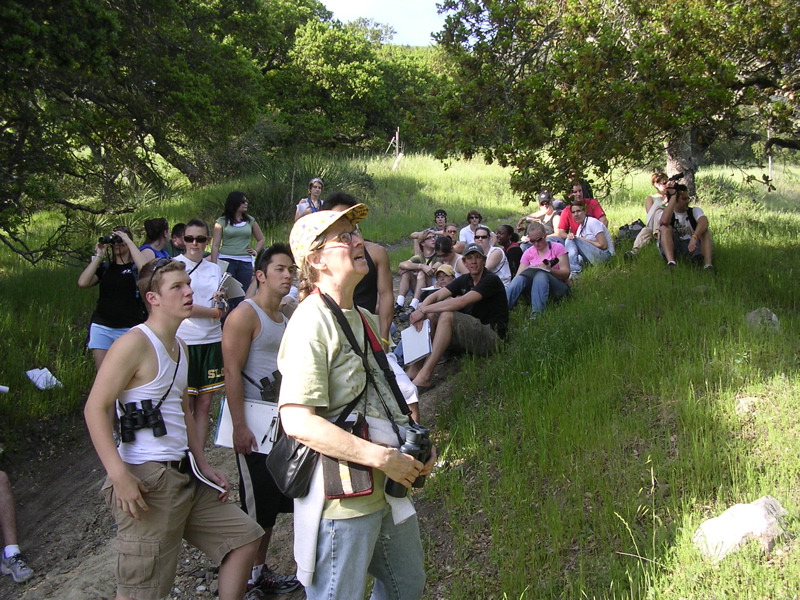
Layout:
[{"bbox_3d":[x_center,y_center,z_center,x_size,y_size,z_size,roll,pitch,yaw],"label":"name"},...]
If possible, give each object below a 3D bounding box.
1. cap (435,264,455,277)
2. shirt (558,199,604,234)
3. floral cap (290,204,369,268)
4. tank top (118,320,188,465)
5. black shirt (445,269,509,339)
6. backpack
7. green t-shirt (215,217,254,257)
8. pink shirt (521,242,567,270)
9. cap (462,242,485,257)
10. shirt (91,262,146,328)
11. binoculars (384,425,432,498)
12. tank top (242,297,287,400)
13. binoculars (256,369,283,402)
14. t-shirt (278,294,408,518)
[{"bbox_3d":[0.422,-0.271,8.300,0.180,0.120,0.260,1,11,25],"label":"cap"},{"bbox_3d":[2.005,-0.856,9.700,0.500,0.500,0.320,1,3,27],"label":"shirt"},{"bbox_3d":[-0.211,-0.181,2.550,0.250,0.135,0.170,-29,-12,28],"label":"floral cap"},{"bbox_3d":[-0.948,0.360,3.350,0.320,0.530,0.220,-3,4,-43],"label":"tank top"},{"bbox_3d":[0.627,0.028,7.100,0.370,0.550,0.460,-15,11,-37],"label":"black shirt"},{"bbox_3d":[2.768,-0.831,10.500,0.370,0.320,0.270,0,1,14],"label":"backpack"},{"bbox_3d":[-1.649,-0.629,8.700,0.400,0.410,0.240,-1,3,-18],"label":"green t-shirt"},{"bbox_3d":[1.399,-0.344,8.500,0.440,0.450,0.300,1,3,22],"label":"pink shirt"},{"bbox_3d":[0.590,-0.401,7.050,0.180,0.130,0.250,1,3,12],"label":"cap"},{"bbox_3d":[-2.160,-0.031,6.800,0.410,0.530,0.260,4,0,5],"label":"shirt"},{"bbox_3d":[0.021,0.416,2.270,0.065,0.170,0.165,19,11,33],"label":"binoculars"},{"bbox_3d":[-0.669,0.283,4.400,0.230,0.560,0.330,3,4,43],"label":"tank top"},{"bbox_3d":[-0.561,0.407,3.970,0.175,0.145,0.065,-28,15,-25],"label":"binoculars"},{"bbox_3d":[-0.152,0.286,2.450,0.290,0.610,0.450,1,1,37],"label":"t-shirt"}]

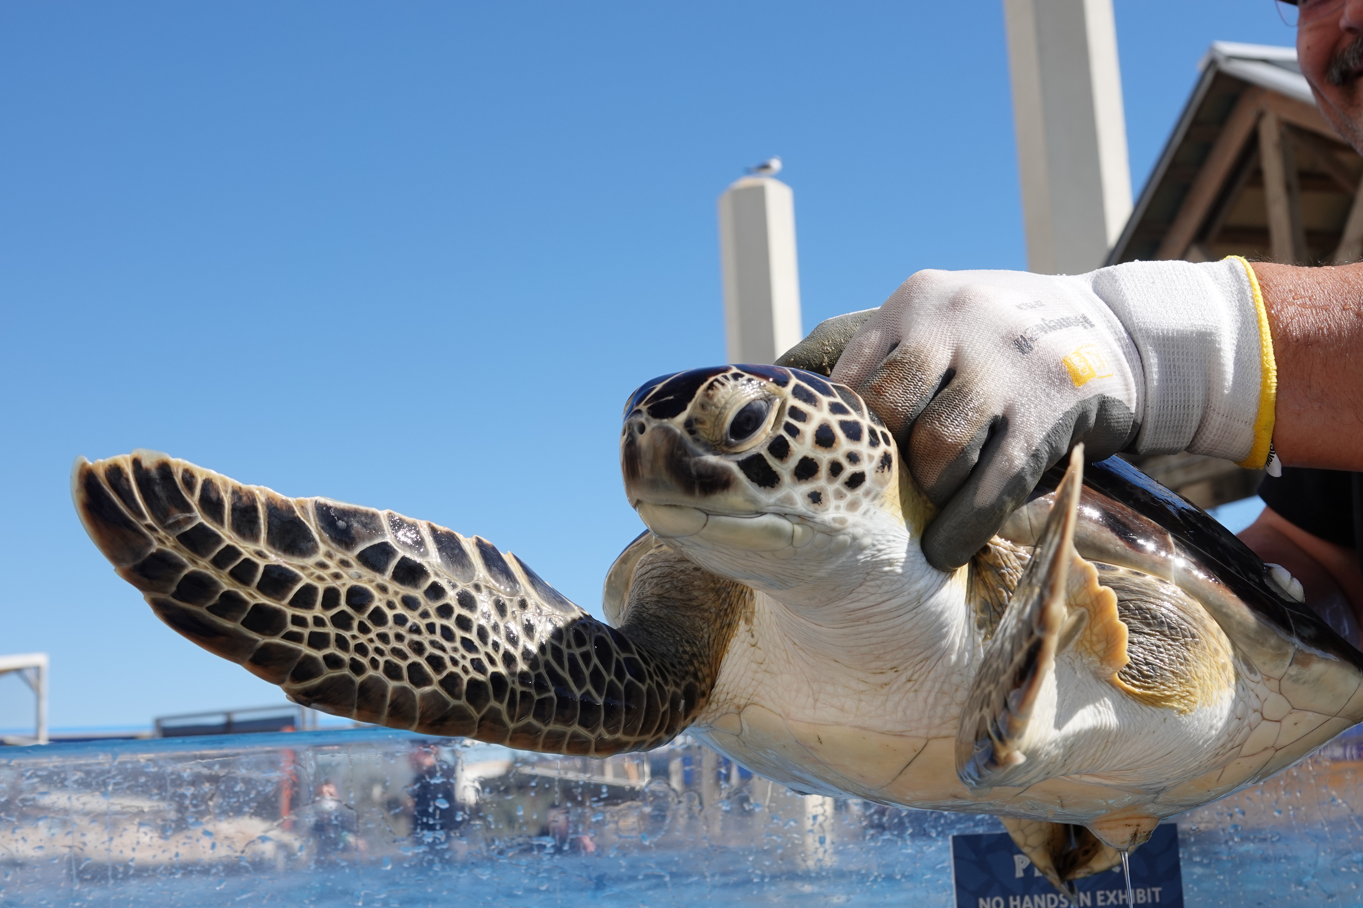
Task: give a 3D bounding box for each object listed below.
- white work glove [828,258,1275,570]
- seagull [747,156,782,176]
[{"bbox_3d":[0.132,-0.014,0.700,0.165,0.115,0.110,-2,-11,-6],"label":"white work glove"},{"bbox_3d":[0.856,-2.958,19.500,0.380,0.210,0.140,-9,-12,27],"label":"seagull"}]

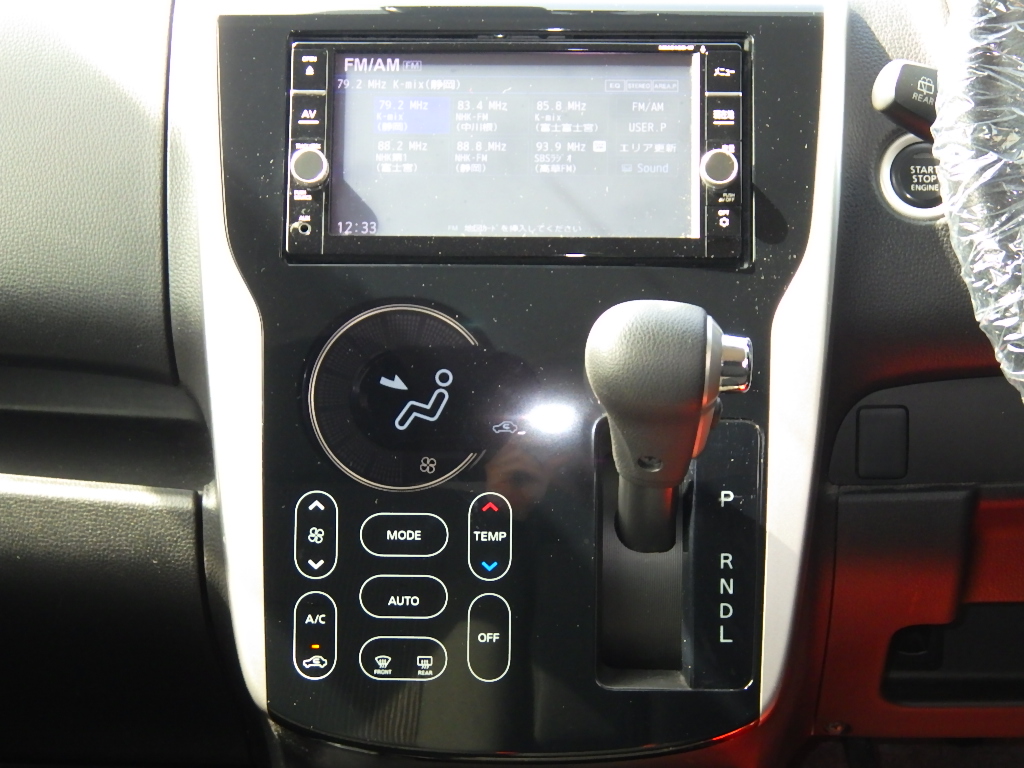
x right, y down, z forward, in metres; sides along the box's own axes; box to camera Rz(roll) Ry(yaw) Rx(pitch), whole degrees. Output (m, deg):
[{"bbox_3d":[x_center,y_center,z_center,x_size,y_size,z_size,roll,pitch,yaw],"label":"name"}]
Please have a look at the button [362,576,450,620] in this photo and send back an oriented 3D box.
[{"bbox_3d":[-0.046,0.090,0.969,0.037,0.019,0.004,1,-1,0],"label":"button"}]

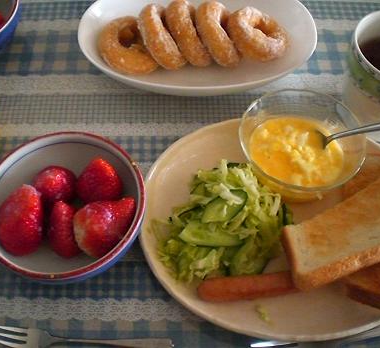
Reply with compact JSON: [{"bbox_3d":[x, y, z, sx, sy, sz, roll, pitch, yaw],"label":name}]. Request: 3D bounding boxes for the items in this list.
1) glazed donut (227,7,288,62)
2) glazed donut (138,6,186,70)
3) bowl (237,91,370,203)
[{"bbox_3d":[0.072,-0.146,0.534,0.069,0.026,0.069,18,49,-21],"label":"glazed donut"},{"bbox_3d":[-0.026,-0.141,0.525,0.026,0.071,0.071,-24,45,27],"label":"glazed donut"},{"bbox_3d":[0.097,-0.018,0.463,0.108,0.055,0.108,0,60,0],"label":"bowl"}]

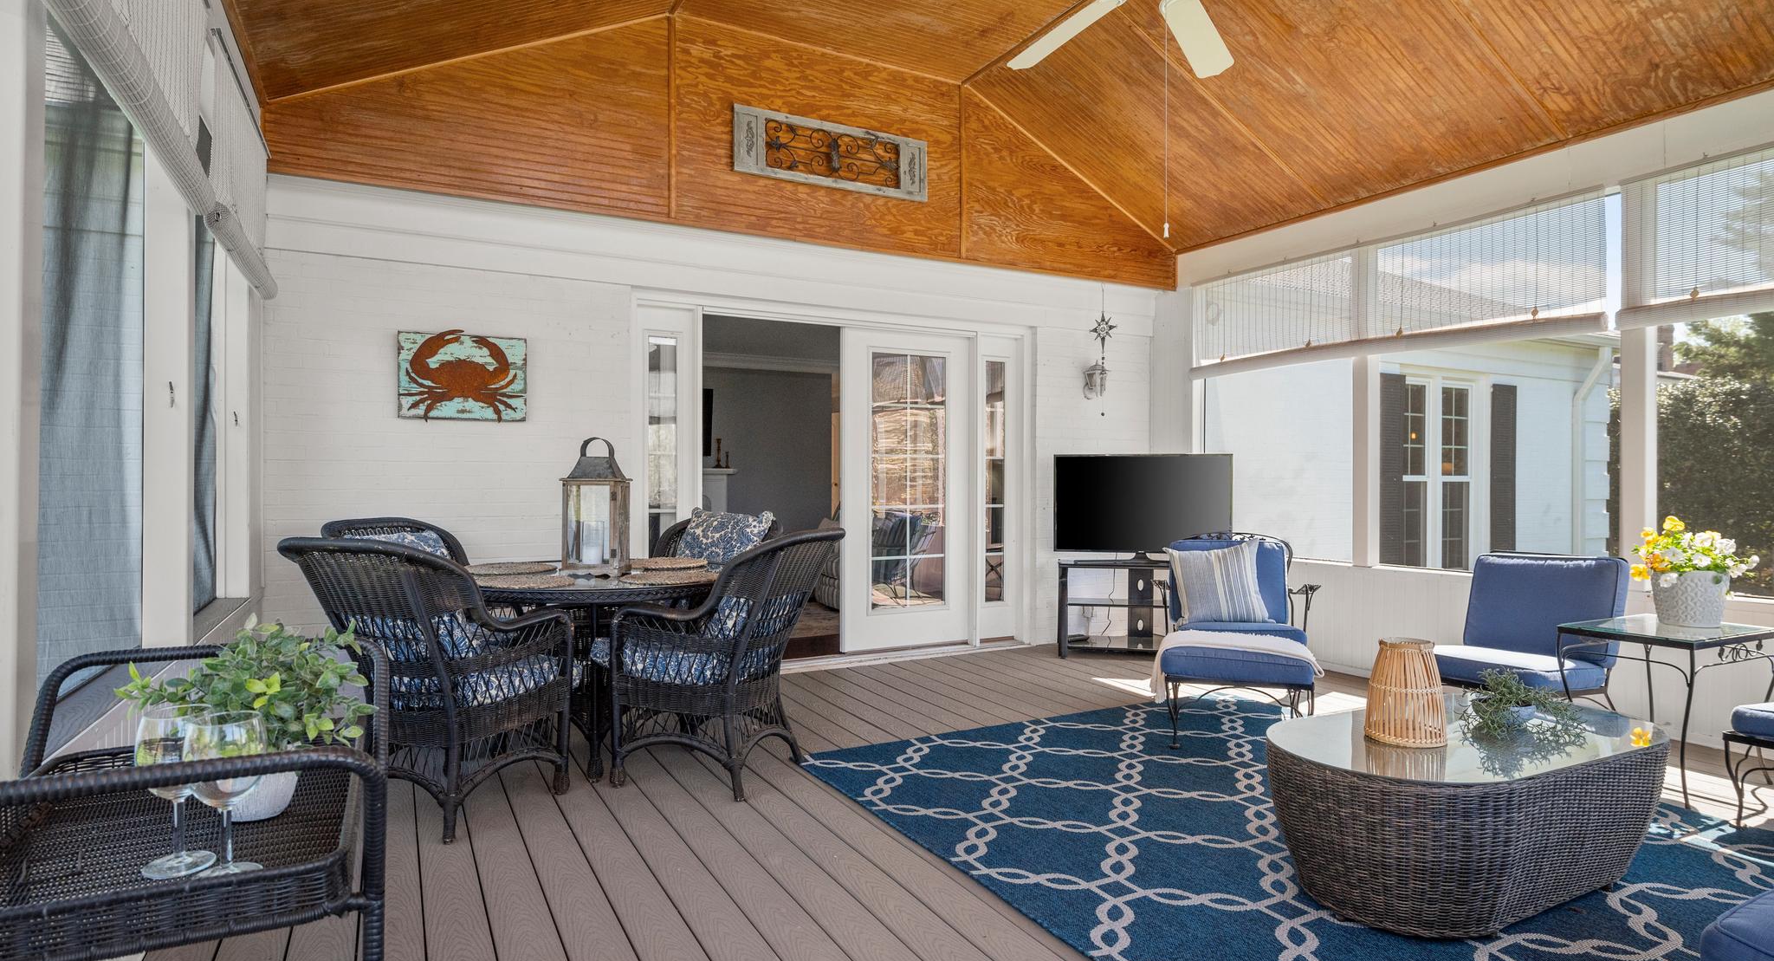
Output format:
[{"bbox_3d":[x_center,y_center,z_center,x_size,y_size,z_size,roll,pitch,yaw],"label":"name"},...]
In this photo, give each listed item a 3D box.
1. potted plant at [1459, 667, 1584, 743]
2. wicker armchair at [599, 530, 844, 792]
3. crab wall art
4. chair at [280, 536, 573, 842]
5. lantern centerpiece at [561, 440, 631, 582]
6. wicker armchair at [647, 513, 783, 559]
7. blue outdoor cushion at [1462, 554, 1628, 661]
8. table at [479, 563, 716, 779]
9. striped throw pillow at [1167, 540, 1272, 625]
[{"bbox_3d":[1.888,0.640,2.640,0.310,0.165,0.280,0,0,36],"label":"potted plant"},{"bbox_3d":[-0.592,0.655,3.391,0.800,0.945,0.600,0,0,19],"label":"wicker armchair"},{"bbox_3d":[-2.071,-0.504,4.330,0.565,0.430,0.040,0,0,-27],"label":"crab wall art"},{"bbox_3d":[-1.535,0.651,2.945,0.640,0.940,0.760,0,0,17],"label":"chair"},{"bbox_3d":[-1.173,0.103,3.580,0.250,0.550,0.245,0,0,-7],"label":"lantern centerpiece"},{"bbox_3d":[-0.950,0.655,4.450,0.600,0.940,0.780,0,0,14],"label":"wicker armchair"},{"bbox_3d":[2.712,0.533,3.667,0.130,0.420,0.490,27,-16,-35],"label":"blue outdoor cushion"},{"bbox_3d":[-1.145,0.749,3.650,1.220,0.740,1.220,0,0,0],"label":"table"},{"bbox_3d":[1.700,0.520,4.530,0.450,0.450,0.140,-5,-22,18],"label":"striped throw pillow"}]

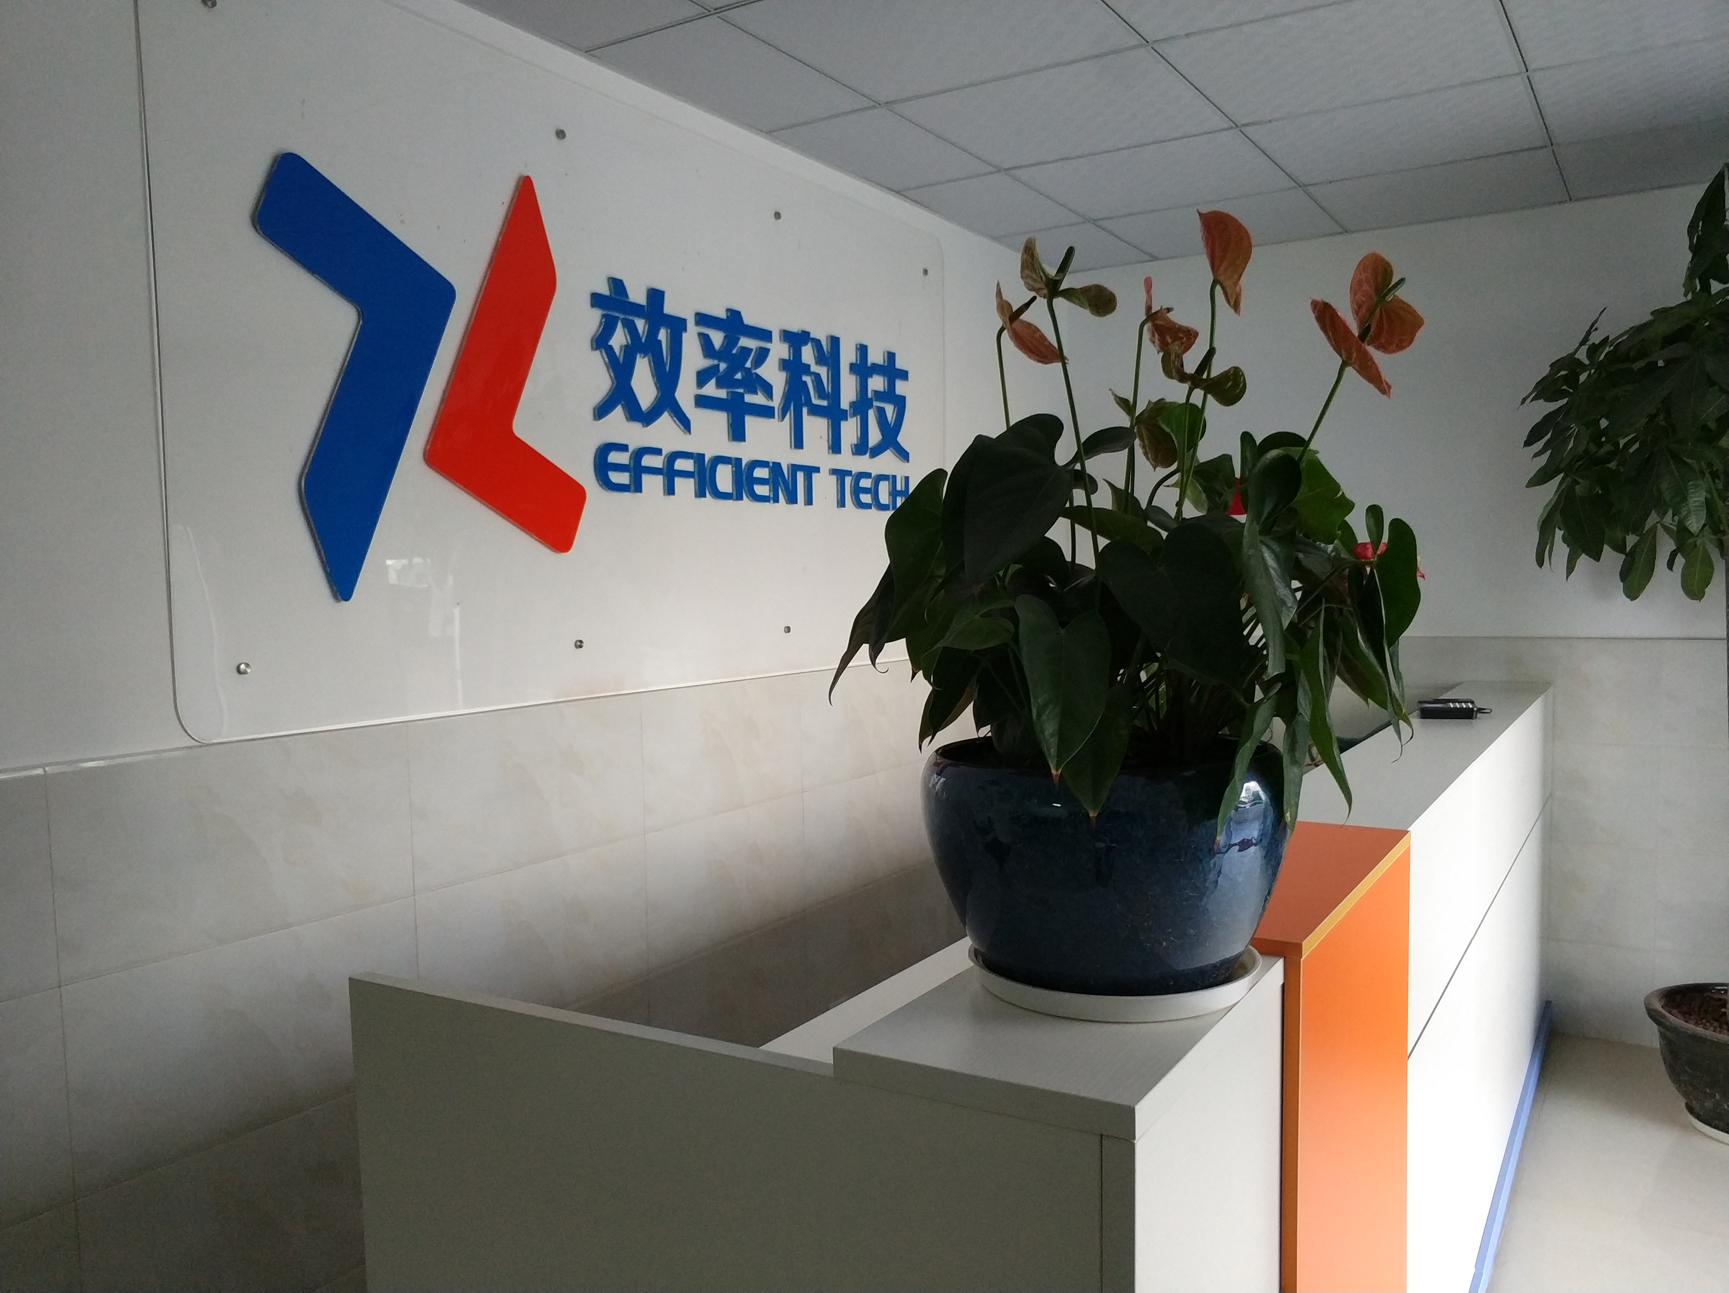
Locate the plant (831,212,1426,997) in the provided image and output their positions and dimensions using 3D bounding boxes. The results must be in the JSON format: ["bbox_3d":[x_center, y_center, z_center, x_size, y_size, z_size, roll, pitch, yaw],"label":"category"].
[{"bbox_3d":[0.232,-0.047,1.248,0.530,0.700,0.500,-1,3,0],"label":"plant"}]

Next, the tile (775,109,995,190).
[{"bbox_3d":[0.065,-1.226,3.331,0.314,0.015,0.605,1,4,32],"label":"tile"}]

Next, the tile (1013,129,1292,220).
[{"bbox_3d":[0.778,-1.255,3.602,0.605,0.015,0.605,1,4,32],"label":"tile"}]

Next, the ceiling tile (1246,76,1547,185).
[{"bbox_3d":[1.287,-1.231,3.236,0.602,0.015,0.596,1,4,32],"label":"ceiling tile"}]

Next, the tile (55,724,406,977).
[{"bbox_3d":[-0.931,0.294,2.052,0.011,0.294,0.592,1,4,32],"label":"tile"}]

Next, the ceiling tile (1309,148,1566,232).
[{"bbox_3d":[1.596,-1.265,3.737,0.602,0.015,0.578,1,4,32],"label":"ceiling tile"}]

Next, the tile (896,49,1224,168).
[{"bbox_3d":[0.461,-1.221,3.087,0.605,0.015,0.605,1,4,32],"label":"tile"}]

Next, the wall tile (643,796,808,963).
[{"bbox_3d":[-0.307,0.525,3.079,0.012,0.299,0.597,1,4,32],"label":"wall tile"}]

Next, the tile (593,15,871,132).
[{"bbox_3d":[-0.249,-1.175,2.776,0.307,0.015,0.596,1,4,32],"label":"tile"}]

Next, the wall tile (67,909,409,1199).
[{"bbox_3d":[-0.925,0.588,2.068,0.011,0.294,0.592,1,4,32],"label":"wall tile"}]

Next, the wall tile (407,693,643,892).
[{"bbox_3d":[-0.624,0.261,2.559,0.012,0.299,0.597,1,4,32],"label":"wall tile"}]

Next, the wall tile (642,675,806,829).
[{"bbox_3d":[-0.313,0.228,3.062,0.012,0.299,0.597,1,4,32],"label":"wall tile"}]

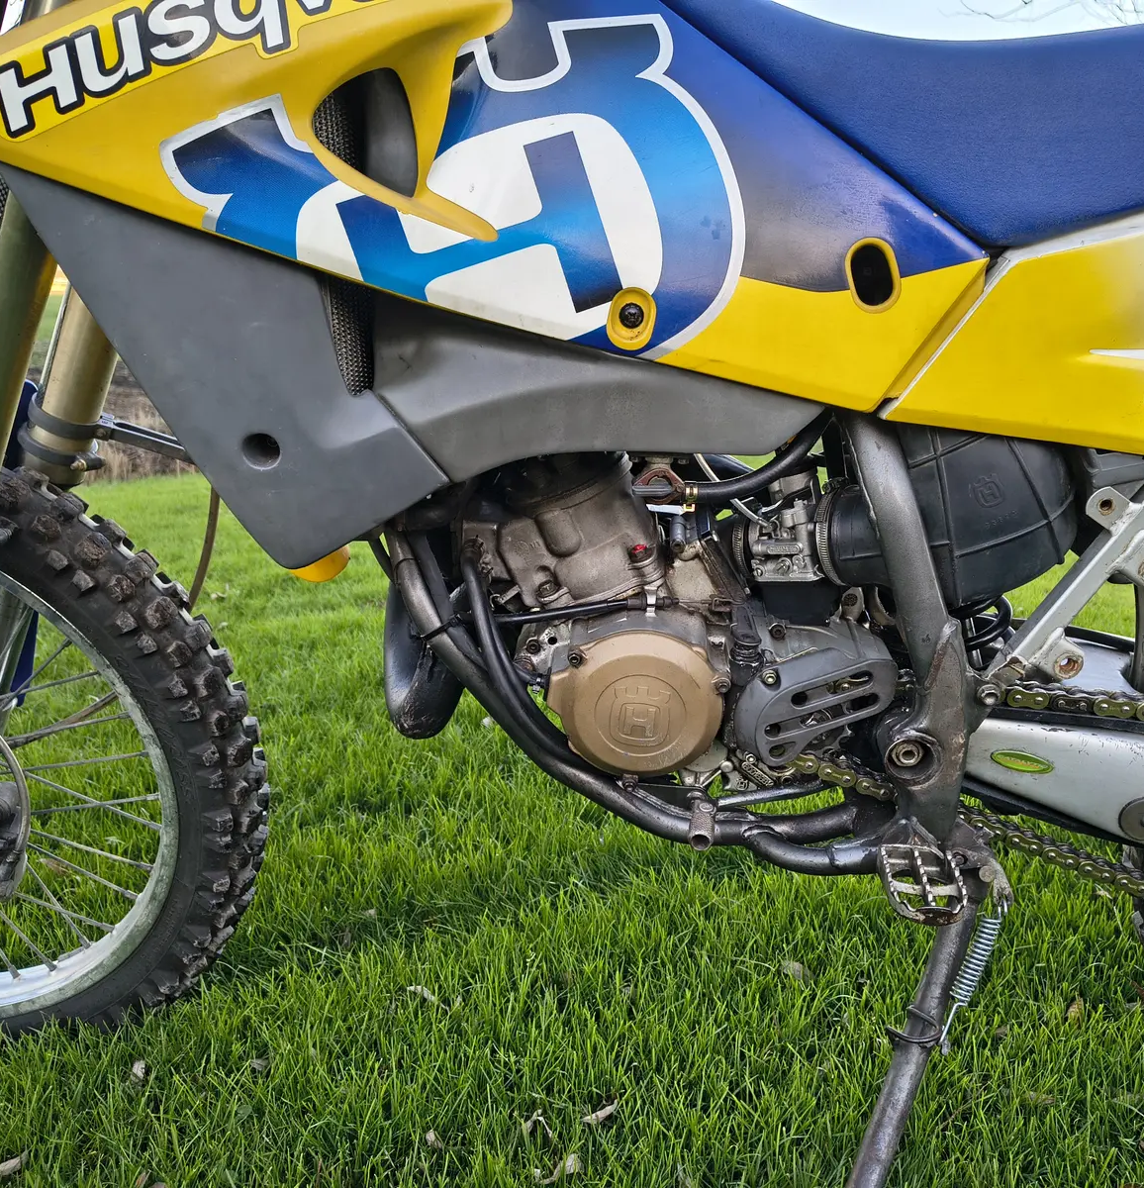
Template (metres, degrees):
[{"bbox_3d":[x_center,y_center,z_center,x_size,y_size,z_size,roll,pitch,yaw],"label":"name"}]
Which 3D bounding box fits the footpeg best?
[{"bbox_3d":[0.239,0.197,0.747,0.053,0.026,0.072,4,28,5],"label":"footpeg"}]

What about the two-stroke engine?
[{"bbox_3d":[0.130,-0.023,0.841,0.430,0.280,0.235,2,22,1],"label":"two-stroke engine"}]

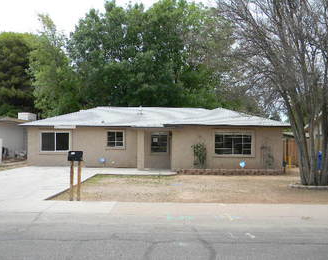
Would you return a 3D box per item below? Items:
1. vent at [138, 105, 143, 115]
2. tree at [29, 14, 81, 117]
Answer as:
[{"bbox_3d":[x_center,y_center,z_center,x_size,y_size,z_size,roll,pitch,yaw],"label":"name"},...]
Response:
[{"bbox_3d":[-1.430,-1.240,22.100,0.300,0.580,0.300,0,-2,0],"label":"vent"},{"bbox_3d":[-10.200,-4.200,34.000,5.400,13.400,5.200,0,-2,0],"label":"tree"}]

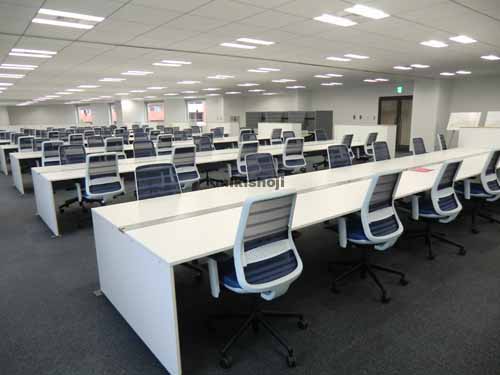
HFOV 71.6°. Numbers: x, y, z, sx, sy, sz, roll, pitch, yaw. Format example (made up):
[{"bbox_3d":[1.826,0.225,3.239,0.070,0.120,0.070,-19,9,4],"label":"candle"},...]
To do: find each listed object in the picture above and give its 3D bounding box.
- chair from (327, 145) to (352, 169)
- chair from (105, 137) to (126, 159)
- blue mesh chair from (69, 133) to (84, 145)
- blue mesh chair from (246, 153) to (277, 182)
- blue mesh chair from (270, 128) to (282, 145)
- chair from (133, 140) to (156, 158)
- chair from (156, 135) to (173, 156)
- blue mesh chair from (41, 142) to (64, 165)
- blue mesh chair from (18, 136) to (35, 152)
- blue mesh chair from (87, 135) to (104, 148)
[{"bbox_3d":[1.376,-0.091,4.905,0.640,1.000,0.620,-7,13,-26],"label":"chair"},{"bbox_3d":[-3.092,-0.609,7.837,0.640,1.000,0.620,-10,15,-38],"label":"chair"},{"bbox_3d":[-5.121,-1.055,10.205,0.640,1.000,0.620,-10,15,-38],"label":"blue mesh chair"},{"bbox_3d":[0.244,0.113,3.998,0.640,1.000,0.620,-9,14,-34],"label":"blue mesh chair"},{"bbox_3d":[0.701,-1.278,10.804,0.640,1.000,0.620,-10,15,-38],"label":"blue mesh chair"},{"bbox_3d":[-1.852,-0.345,6.430,0.640,1.000,0.620,-10,15,-38],"label":"chair"},{"bbox_3d":[-2.162,-0.773,8.565,0.640,1.000,0.620,-11,15,-40],"label":"chair"},{"bbox_3d":[-3.991,-0.424,7.003,0.640,1.000,0.620,-11,15,-41],"label":"blue mesh chair"},{"bbox_3d":[-6.085,-0.885,9.454,0.640,1.000,0.620,-11,15,-41],"label":"blue mesh chair"},{"bbox_3d":[-3.852,-0.807,8.877,0.640,1.000,0.620,-10,15,-38],"label":"blue mesh chair"}]

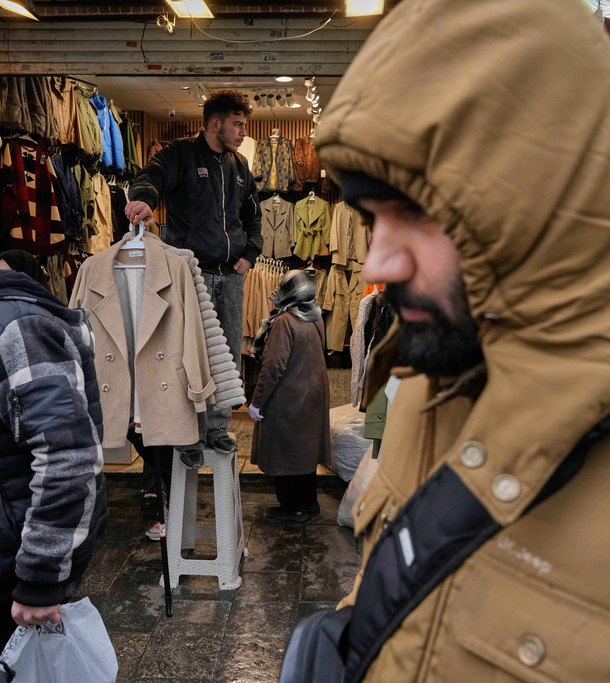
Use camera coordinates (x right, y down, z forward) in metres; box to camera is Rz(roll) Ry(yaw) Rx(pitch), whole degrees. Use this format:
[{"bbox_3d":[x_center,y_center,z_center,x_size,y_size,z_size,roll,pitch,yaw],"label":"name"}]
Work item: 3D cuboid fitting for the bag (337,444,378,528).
[{"bbox_3d":[0.382,0.846,4.280,0.420,0.550,0.380,1,4,6],"label":"bag"}]

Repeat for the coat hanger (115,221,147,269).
[{"bbox_3d":[-0.762,-0.431,3.000,0.400,0.220,0.030,0,4,-9],"label":"coat hanger"}]

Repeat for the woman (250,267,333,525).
[{"bbox_3d":[-0.083,0.334,4.273,0.380,1.570,0.480,3,5,35],"label":"woman"}]

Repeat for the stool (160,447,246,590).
[{"bbox_3d":[-0.501,0.842,3.474,0.410,0.670,0.410,0,4,-1],"label":"stool"}]

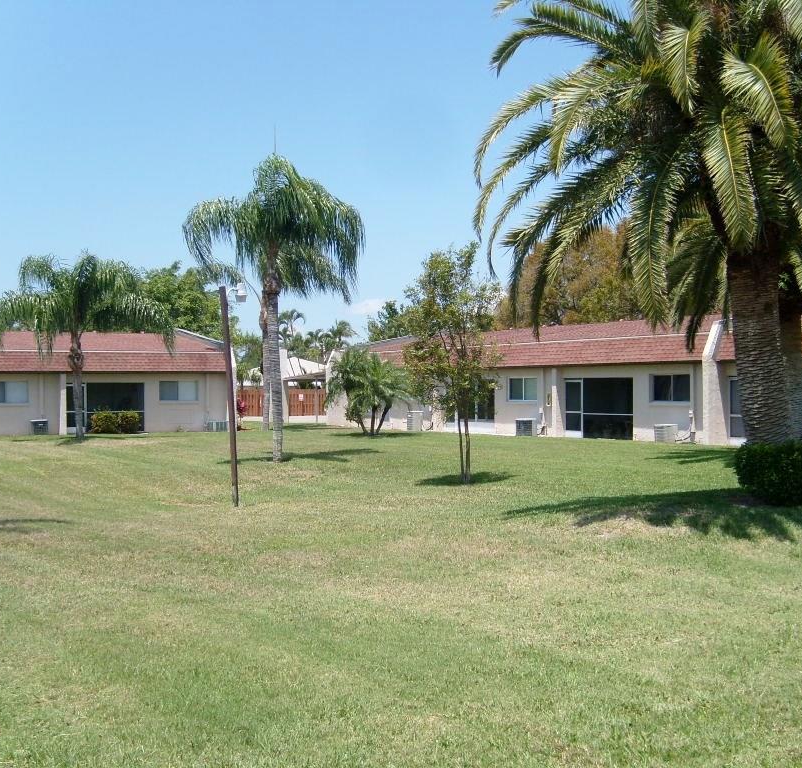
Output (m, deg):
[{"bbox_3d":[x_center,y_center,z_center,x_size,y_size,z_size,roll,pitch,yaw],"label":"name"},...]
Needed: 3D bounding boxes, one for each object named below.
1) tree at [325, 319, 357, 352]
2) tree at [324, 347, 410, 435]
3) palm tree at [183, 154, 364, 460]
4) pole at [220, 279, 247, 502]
[{"bbox_3d":[-5.085,-1.724,90.000,3.000,7.940,3.000,0,0,0],"label":"tree"},{"bbox_3d":[-1.167,0.249,39.600,3.400,3.450,3.400,0,0,0],"label":"tree"},{"bbox_3d":[-3.165,-1.894,25.800,4.500,7.650,4.500,0,0,0],"label":"palm tree"},{"bbox_3d":[-2.524,0.158,15.600,0.420,3.360,0.160,0,0,0],"label":"pole"}]

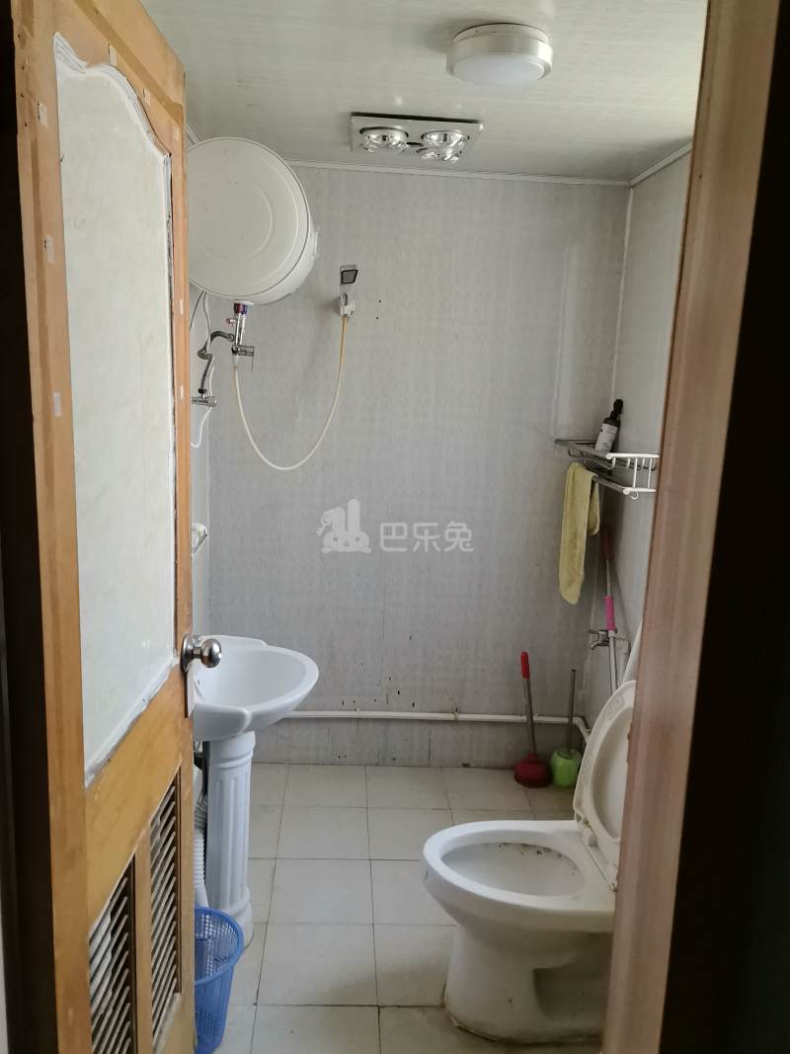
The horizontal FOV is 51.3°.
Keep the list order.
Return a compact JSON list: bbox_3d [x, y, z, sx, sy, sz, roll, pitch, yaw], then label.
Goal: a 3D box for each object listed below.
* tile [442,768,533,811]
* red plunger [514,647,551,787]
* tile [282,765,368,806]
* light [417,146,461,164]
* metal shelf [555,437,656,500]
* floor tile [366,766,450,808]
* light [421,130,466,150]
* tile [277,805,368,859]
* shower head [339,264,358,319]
[{"bbox_3d":[0.347,0.998,3.116,0.302,0.012,0.302,2,12,-4],"label":"tile"},{"bbox_3d":[0.543,0.730,3.137,0.145,0.510,0.140,2,12,-4],"label":"red plunger"},{"bbox_3d":[-0.256,0.980,3.075,0.302,0.012,0.302,2,12,-4],"label":"tile"},{"bbox_3d":[0.132,-1.107,2.481,0.134,0.055,0.134,2,12,-4],"label":"light"},{"bbox_3d":[0.694,-0.203,2.733,0.190,0.140,0.530,2,12,-4],"label":"metal shelf"},{"bbox_3d":[0.046,0.982,3.089,0.300,0.010,0.300,2,12,-4],"label":"floor tile"},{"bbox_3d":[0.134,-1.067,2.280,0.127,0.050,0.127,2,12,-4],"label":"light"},{"bbox_3d":[-0.235,1.034,2.773,0.300,0.010,0.300,2,12,-4],"label":"tile"},{"bbox_3d":[-0.159,-0.798,2.792,0.065,0.170,0.090,-1,13,-19],"label":"shower head"}]

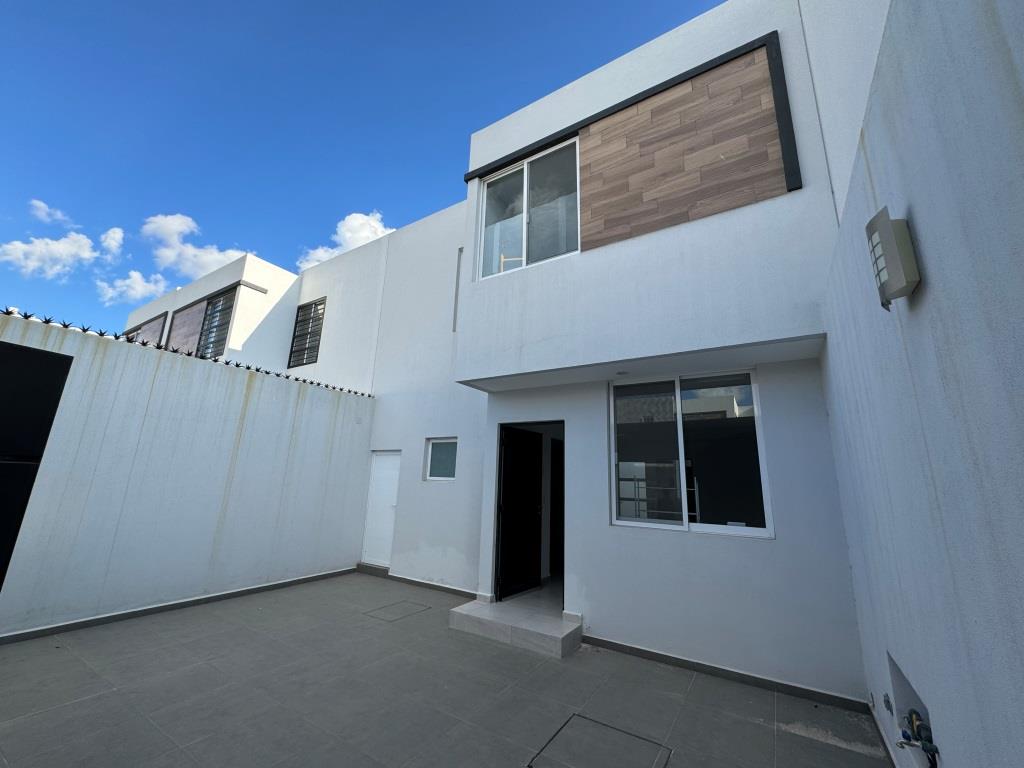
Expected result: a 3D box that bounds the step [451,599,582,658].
[{"bbox_3d":[0.033,2.558,4.389,1.333,0.175,0.523,-6,-15,32],"label":"step"}]

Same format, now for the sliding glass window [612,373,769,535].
[{"bbox_3d":[1.699,0.674,4.140,1.439,1.521,0.097,-6,-15,32],"label":"sliding glass window"}]

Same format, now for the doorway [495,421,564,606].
[{"bbox_3d":[0.236,1.509,4.915,0.919,2.108,0.138,-6,-15,32],"label":"doorway"}]

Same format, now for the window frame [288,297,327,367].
[{"bbox_3d":[-4.611,-1.142,9.350,1.126,1.526,0.073,-6,-15,32],"label":"window frame"}]

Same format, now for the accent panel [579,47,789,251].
[{"bbox_3d":[1.517,-2.238,4.051,1.818,1.568,0.049,-6,-15,32],"label":"accent panel"}]

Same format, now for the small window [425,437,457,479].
[{"bbox_3d":[-1.092,1.199,6.541,0.658,0.669,0.113,-6,-15,32],"label":"small window"}]

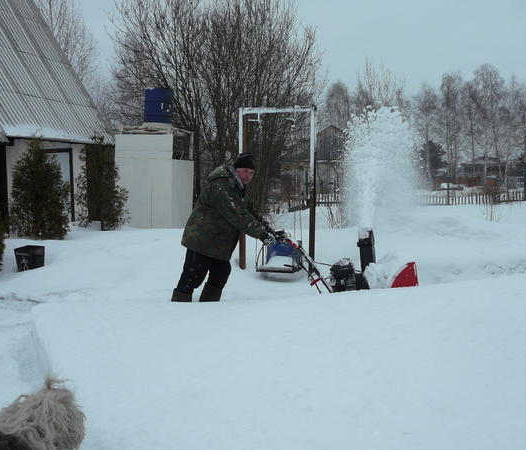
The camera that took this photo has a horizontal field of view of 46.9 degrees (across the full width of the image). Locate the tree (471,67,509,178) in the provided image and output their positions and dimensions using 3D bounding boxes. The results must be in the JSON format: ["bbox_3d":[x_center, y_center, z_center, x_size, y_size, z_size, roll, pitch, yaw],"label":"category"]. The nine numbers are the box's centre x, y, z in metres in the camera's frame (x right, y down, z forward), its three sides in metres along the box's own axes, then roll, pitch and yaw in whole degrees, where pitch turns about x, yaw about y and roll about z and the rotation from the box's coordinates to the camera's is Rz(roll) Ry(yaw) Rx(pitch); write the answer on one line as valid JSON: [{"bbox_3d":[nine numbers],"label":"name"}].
[{"bbox_3d":[21.653,-9.512,58.000,3.500,11.800,3.500,1,4,0],"label":"tree"}]

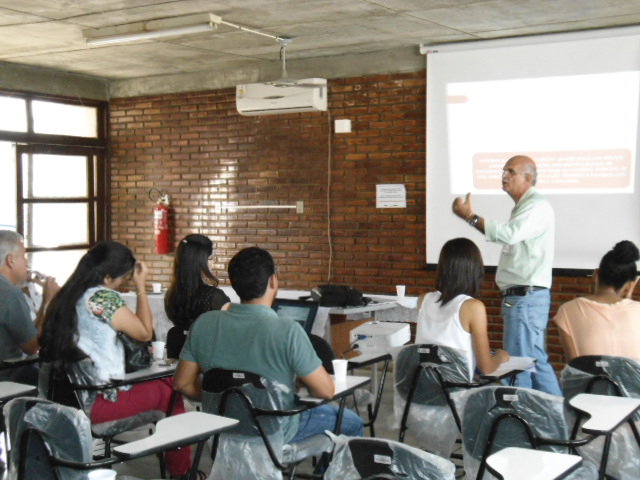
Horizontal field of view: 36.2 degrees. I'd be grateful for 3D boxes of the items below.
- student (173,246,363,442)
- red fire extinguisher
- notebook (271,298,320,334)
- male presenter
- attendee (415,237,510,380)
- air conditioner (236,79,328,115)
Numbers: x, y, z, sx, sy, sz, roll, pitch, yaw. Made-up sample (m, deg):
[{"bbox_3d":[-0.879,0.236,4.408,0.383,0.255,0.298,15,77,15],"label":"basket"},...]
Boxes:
[{"bbox_3d":[-0.170,0.668,4.080,0.630,1.290,0.790,1,2,38],"label":"student"},{"bbox_3d":[-1.615,-0.168,9.983,0.170,0.620,0.180,0,2,0],"label":"red fire extinguisher"},{"bbox_3d":[-0.231,0.456,5.375,0.345,0.225,0.320,1,2,37],"label":"notebook"},{"bbox_3d":[1.000,0.412,5.280,0.620,1.735,0.550,0,2,12],"label":"male presenter"},{"bbox_3d":[0.730,0.642,4.620,0.480,1.310,0.780,1,2,34],"label":"attendee"},{"bbox_3d":[-0.359,-1.324,9.104,0.888,0.295,0.210,1,2,34],"label":"air conditioner"}]

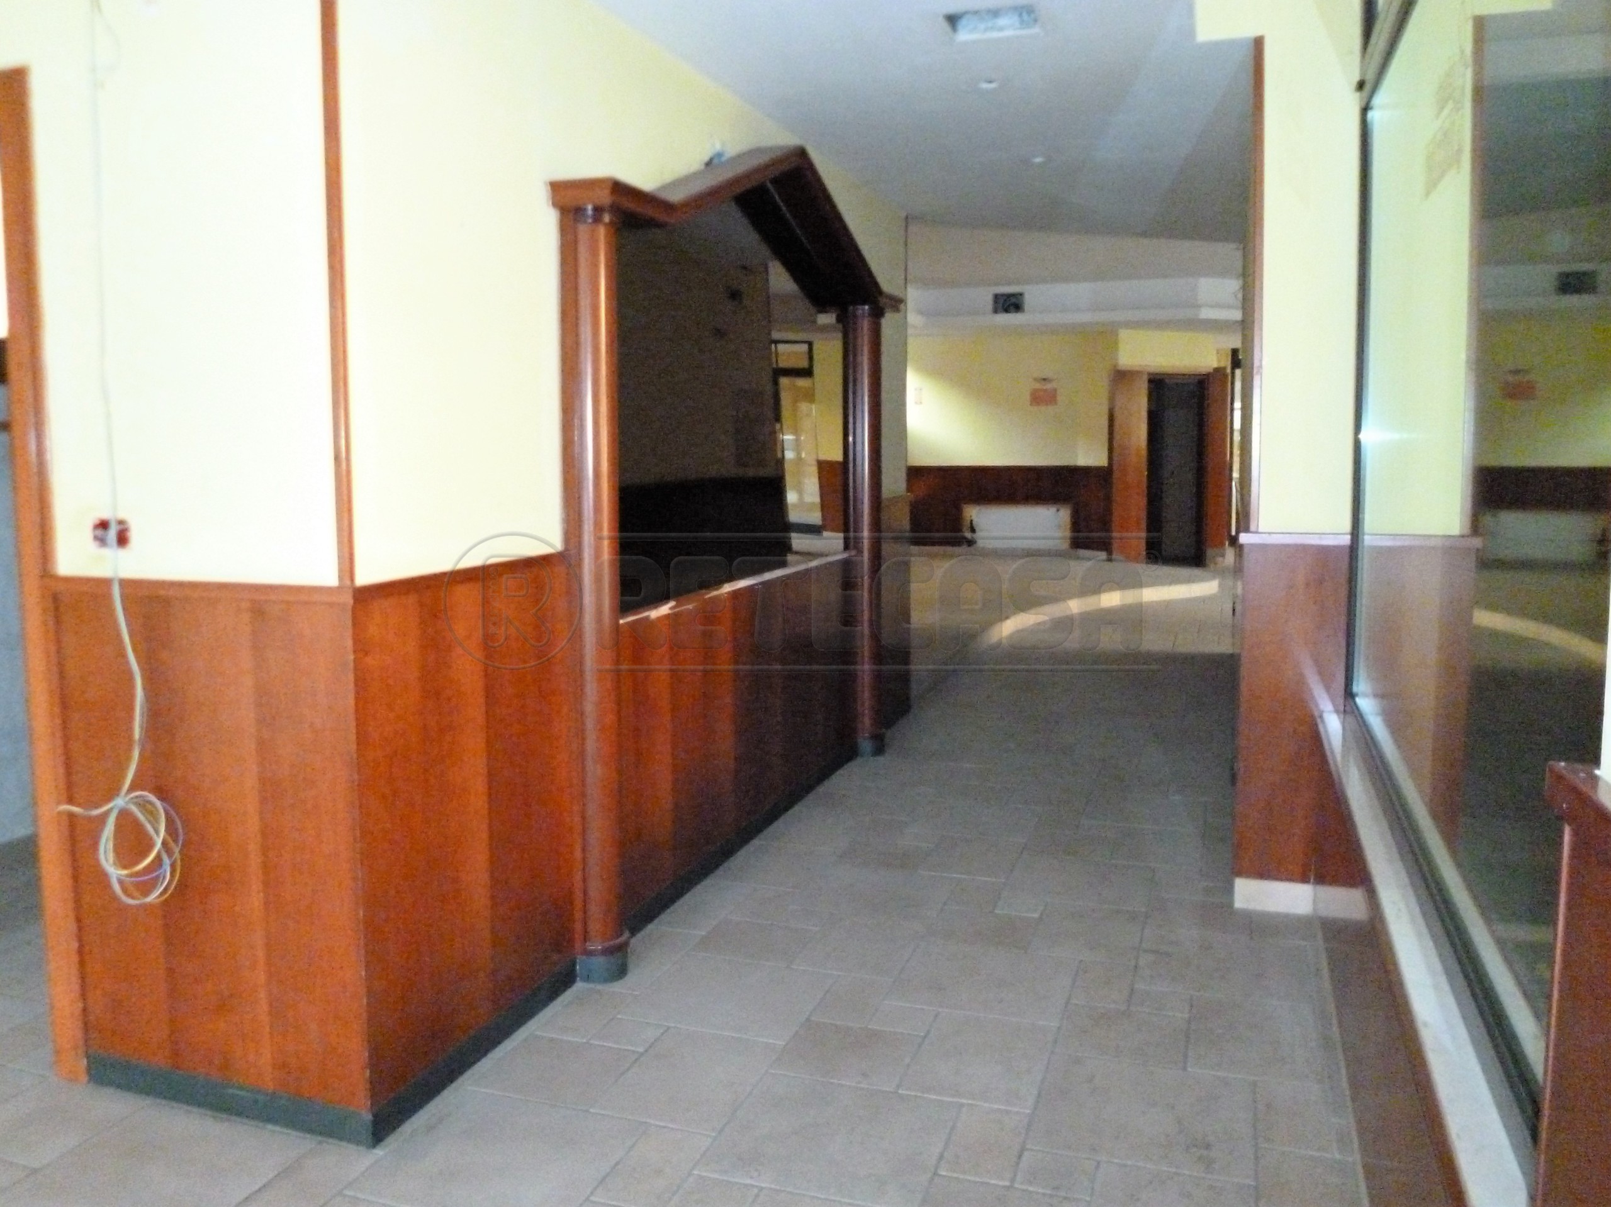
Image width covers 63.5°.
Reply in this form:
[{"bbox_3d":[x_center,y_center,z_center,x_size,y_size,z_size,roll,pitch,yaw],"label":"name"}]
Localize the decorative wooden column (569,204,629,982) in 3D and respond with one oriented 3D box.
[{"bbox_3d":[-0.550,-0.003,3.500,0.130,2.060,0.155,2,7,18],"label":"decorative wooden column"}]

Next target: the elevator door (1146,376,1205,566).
[{"bbox_3d":[4.261,-1.520,15.000,0.690,2.170,0.100,2,7,18],"label":"elevator door"}]

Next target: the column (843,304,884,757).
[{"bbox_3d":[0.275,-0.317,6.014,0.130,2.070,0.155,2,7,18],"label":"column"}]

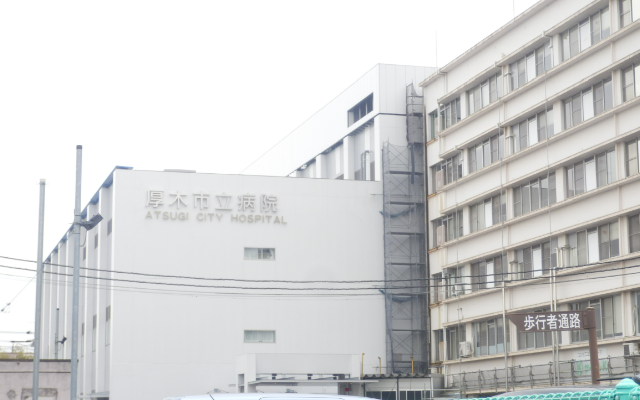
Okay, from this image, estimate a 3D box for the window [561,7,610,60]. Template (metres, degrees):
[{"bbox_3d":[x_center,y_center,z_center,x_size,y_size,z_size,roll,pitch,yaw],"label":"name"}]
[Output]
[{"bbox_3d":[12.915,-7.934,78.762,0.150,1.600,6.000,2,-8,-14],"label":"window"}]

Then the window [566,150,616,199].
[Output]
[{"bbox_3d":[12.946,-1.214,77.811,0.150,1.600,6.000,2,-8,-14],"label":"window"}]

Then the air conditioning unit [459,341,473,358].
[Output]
[{"bbox_3d":[8.359,8.610,93.547,0.340,0.850,0.920,2,-8,-14],"label":"air conditioning unit"}]

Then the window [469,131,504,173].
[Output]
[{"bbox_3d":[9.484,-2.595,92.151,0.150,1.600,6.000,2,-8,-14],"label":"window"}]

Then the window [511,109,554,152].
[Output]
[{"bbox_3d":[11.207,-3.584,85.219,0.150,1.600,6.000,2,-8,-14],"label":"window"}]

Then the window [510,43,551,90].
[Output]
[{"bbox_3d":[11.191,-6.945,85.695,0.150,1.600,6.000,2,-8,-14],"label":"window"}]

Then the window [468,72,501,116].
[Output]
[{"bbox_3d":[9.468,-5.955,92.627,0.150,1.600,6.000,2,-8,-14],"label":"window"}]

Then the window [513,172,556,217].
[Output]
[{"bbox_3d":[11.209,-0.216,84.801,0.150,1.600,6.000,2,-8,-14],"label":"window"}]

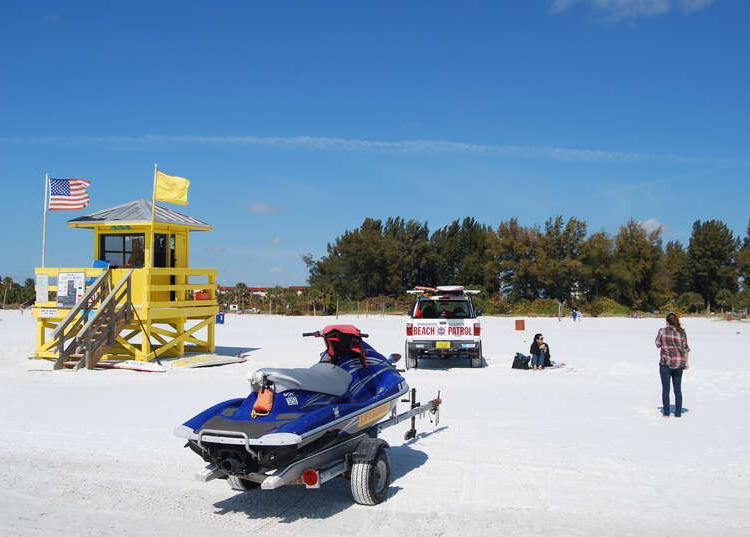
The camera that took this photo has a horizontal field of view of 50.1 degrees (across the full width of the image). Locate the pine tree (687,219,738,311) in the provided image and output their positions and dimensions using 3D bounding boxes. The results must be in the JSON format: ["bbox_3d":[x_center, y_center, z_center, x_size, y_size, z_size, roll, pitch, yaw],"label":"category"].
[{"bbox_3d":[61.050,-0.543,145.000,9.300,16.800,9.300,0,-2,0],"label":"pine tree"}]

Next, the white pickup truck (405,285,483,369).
[{"bbox_3d":[1.800,1.476,20.558,1.850,1.900,5.050,0,-2,6],"label":"white pickup truck"}]

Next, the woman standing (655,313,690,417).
[{"bbox_3d":[4.769,1.547,12.850,0.520,1.660,0.360,0,-2,6],"label":"woman standing"}]

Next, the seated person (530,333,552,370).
[{"bbox_3d":[3.843,1.929,18.500,0.520,0.850,0.650,0,-2,-5],"label":"seated person"}]

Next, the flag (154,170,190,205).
[{"bbox_3d":[-5.495,-2.166,21.700,0.950,0.900,0.250,0,-2,0],"label":"flag"}]

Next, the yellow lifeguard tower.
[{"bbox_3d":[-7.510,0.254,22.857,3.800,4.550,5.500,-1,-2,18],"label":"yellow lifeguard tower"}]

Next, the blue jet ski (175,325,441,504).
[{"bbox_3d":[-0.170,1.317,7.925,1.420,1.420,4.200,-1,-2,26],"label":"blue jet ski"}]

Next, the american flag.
[{"bbox_3d":[-8.623,-2.087,22.700,1.220,0.920,0.300,0,-2,0],"label":"american flag"}]

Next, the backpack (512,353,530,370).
[{"bbox_3d":[3.418,2.170,18.700,0.420,0.380,0.280,0,-2,0],"label":"backpack"}]

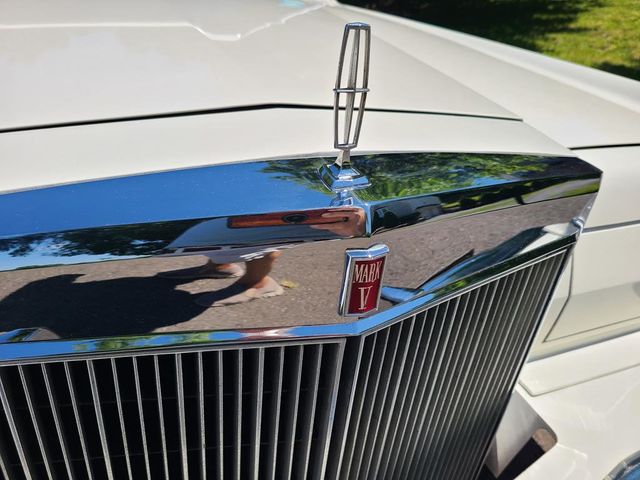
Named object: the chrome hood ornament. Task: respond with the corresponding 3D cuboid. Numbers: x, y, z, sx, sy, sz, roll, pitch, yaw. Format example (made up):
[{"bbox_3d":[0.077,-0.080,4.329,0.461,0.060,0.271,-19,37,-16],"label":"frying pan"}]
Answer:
[{"bbox_3d":[0.021,-0.087,0.323,0.032,0.107,0.027,-9,32,-21],"label":"chrome hood ornament"}]

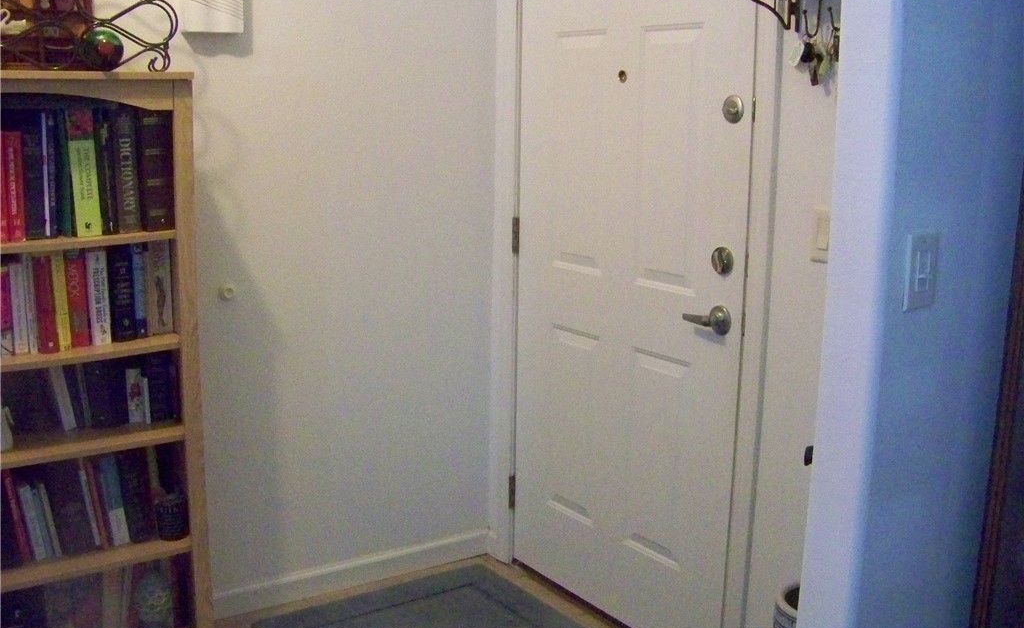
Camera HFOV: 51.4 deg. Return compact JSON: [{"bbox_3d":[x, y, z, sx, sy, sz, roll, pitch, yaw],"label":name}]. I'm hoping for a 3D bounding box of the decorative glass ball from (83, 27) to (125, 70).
[{"bbox_3d":[-0.907,-0.587,2.365,0.093,0.093,0.093,-7,13,-34],"label":"decorative glass ball"}]

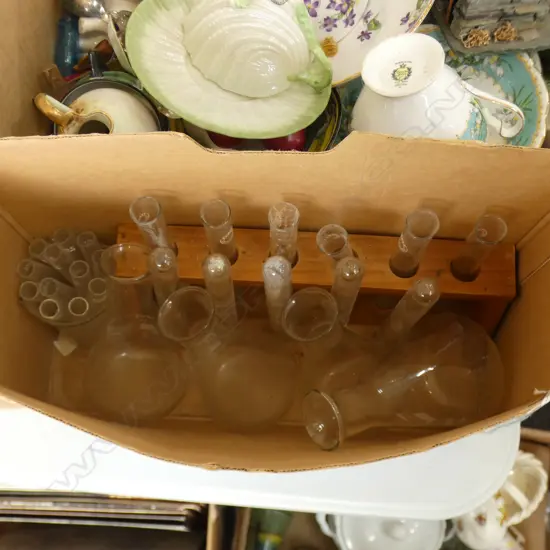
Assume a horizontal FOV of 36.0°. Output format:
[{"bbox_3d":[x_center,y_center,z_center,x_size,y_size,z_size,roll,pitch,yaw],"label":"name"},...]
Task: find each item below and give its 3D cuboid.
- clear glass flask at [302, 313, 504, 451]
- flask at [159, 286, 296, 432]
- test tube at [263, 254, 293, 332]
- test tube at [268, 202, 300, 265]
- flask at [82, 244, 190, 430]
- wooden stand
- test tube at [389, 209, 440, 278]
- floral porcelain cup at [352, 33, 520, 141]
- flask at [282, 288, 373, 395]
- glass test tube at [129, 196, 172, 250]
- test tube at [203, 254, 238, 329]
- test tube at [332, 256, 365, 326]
[{"bbox_3d":[0.092,0.077,0.586,0.147,0.086,0.086,-16,72,-31],"label":"clear glass flask"},{"bbox_3d":[-0.031,0.056,0.554,0.070,0.160,0.070,-1,64,16],"label":"flask"},{"bbox_3d":[0.002,0.017,0.552,0.017,0.150,0.017,2,72,2],"label":"test tube"},{"bbox_3d":[0.006,-0.010,0.554,0.018,0.158,0.018,3,73,2],"label":"test tube"},{"bbox_3d":[-0.094,0.042,0.563,0.073,0.155,0.073,4,50,-3],"label":"flask"},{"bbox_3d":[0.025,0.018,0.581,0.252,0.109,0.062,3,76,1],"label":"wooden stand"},{"bbox_3d":[0.088,-0.008,0.573,0.018,0.155,0.018,0,74,0],"label":"test tube"},{"bbox_3d":[0.092,-0.103,0.505,0.113,0.062,0.094,11,64,28],"label":"floral porcelain cup"},{"bbox_3d":[0.034,0.045,0.571,0.058,0.130,0.058,0,71,12],"label":"flask"},{"bbox_3d":[-0.076,-0.016,0.578,0.018,0.155,0.018,0,74,1],"label":"glass test tube"},{"bbox_3d":[-0.034,0.015,0.552,0.017,0.150,0.017,3,73,0],"label":"test tube"},{"bbox_3d":[0.046,0.016,0.562,0.018,0.150,0.018,0,73,1],"label":"test tube"}]

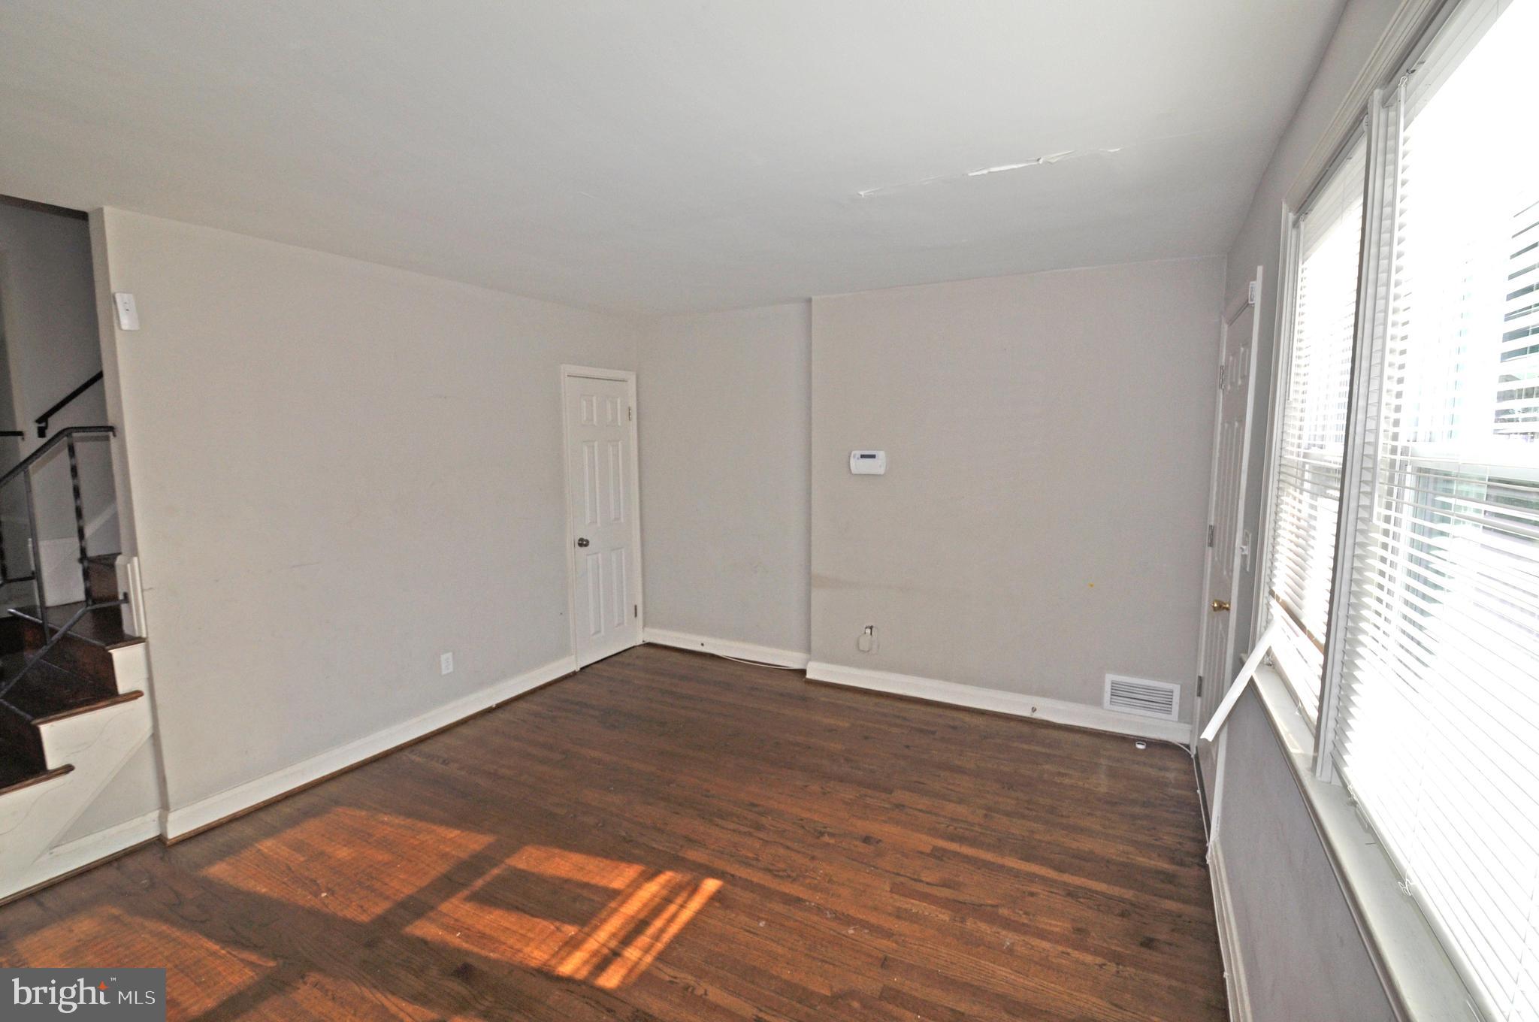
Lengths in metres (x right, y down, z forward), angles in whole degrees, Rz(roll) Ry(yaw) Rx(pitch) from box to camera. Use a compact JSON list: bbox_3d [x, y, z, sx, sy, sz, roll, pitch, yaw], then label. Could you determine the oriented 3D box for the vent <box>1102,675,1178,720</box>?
[{"bbox_3d":[1.964,0.986,3.381,0.343,0.197,0.020,3,7,25],"label":"vent"}]

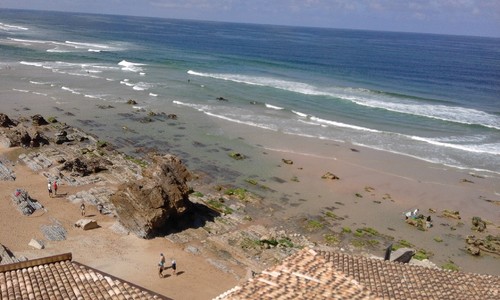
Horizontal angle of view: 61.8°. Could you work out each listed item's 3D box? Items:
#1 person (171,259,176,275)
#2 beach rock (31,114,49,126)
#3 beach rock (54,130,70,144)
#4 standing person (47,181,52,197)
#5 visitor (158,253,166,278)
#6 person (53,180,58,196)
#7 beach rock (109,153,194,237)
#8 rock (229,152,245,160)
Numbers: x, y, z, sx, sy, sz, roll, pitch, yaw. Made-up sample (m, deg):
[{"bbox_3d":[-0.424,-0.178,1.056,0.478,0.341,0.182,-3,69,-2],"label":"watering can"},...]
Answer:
[{"bbox_3d":[-6.043,9.337,33.266,0.460,1.480,0.360,13,19,28],"label":"person"},{"bbox_3d":[-38.380,-5.425,76.304,2.700,1.580,2.160,-5,19,-25],"label":"beach rock"},{"bbox_3d":[-29.801,-1.960,66.389,1.870,1.700,1.490,-5,19,-25],"label":"beach rock"},{"bbox_3d":[-22.020,4.401,45.950,0.520,1.740,0.380,-2,18,-17],"label":"standing person"},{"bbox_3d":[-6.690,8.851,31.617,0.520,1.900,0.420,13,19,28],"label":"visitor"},{"bbox_3d":[-21.613,4.305,46.412,0.500,1.700,0.380,-2,18,-17],"label":"person"},{"bbox_3d":[-9.766,3.979,42.005,6.900,6.200,6.900,-12,22,-40],"label":"beach rock"},{"bbox_3d":[-2.083,1.022,66.166,2.370,0.590,1.900,3,17,-1],"label":"rock"}]

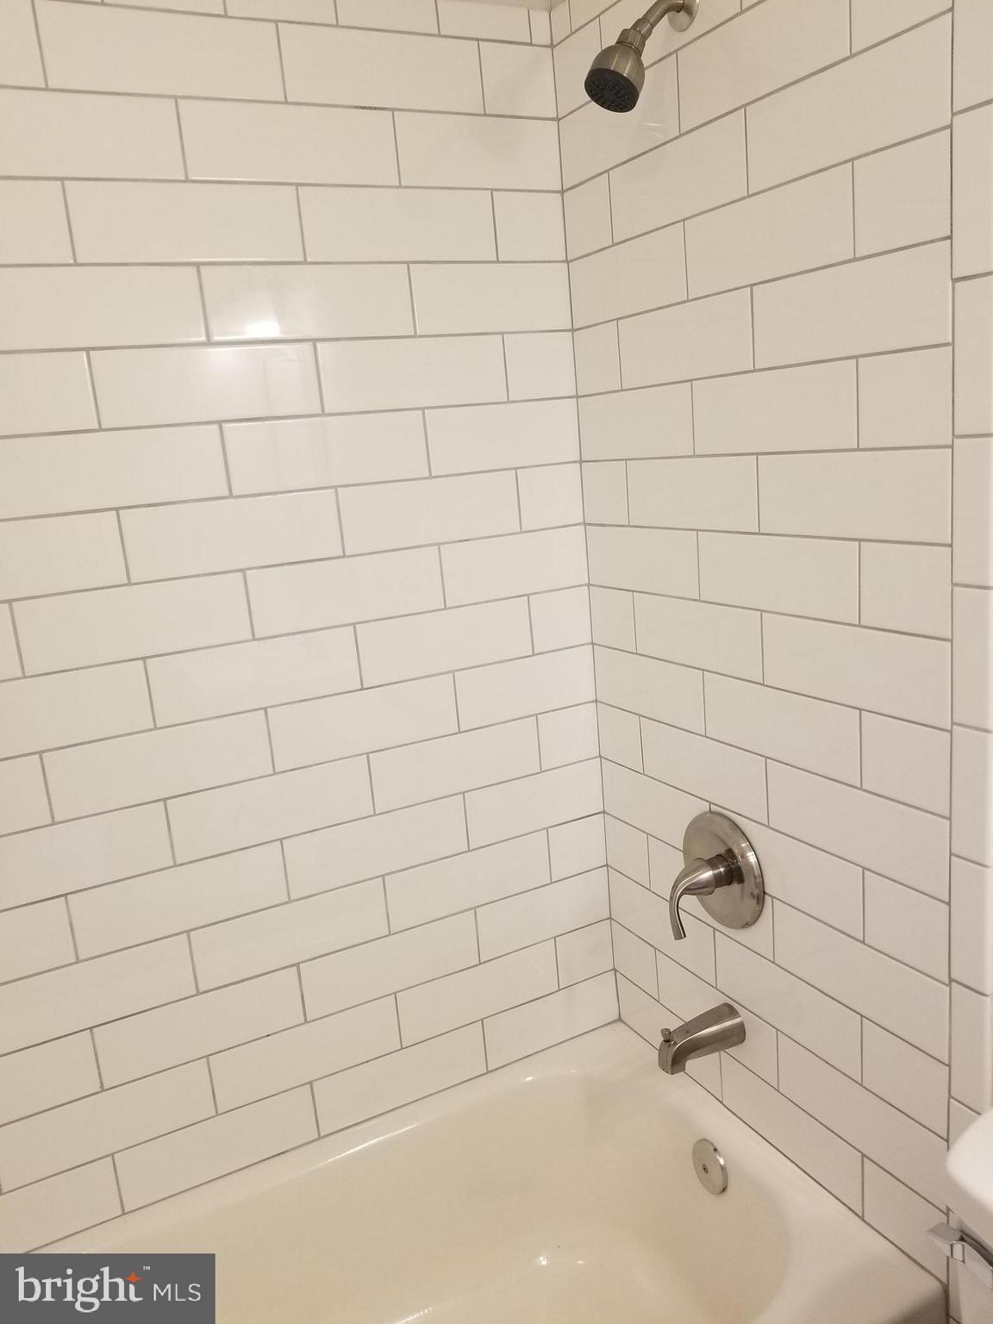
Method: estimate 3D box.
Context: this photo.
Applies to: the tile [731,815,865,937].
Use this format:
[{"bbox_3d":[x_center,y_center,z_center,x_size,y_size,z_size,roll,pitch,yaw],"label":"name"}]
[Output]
[{"bbox_3d":[0.403,0.287,1.401,0.009,0.101,0.305,-11,13,-26],"label":"tile"}]

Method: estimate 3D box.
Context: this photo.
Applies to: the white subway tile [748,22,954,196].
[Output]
[{"bbox_3d":[0.379,-0.603,1.096,0.010,0.102,0.286,-12,14,-26],"label":"white subway tile"}]

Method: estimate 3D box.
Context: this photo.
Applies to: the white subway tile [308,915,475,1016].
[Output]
[{"bbox_3d":[-0.171,0.501,1.653,0.304,0.102,0.009,-11,13,-25],"label":"white subway tile"}]

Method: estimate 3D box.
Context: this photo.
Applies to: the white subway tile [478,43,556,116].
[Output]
[{"bbox_3d":[0.033,-0.880,1.509,0.123,0.101,0.009,-11,14,-26],"label":"white subway tile"}]

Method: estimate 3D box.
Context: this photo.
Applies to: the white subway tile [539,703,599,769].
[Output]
[{"bbox_3d":[0.128,0.129,1.739,0.124,0.101,0.009,-11,13,-25],"label":"white subway tile"}]

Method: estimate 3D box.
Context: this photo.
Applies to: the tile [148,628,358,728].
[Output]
[{"bbox_3d":[-0.357,0.018,1.470,0.305,0.101,0.009,-11,13,-25],"label":"tile"}]

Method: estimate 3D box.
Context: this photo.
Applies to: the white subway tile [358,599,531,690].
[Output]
[{"bbox_3d":[-0.083,-0.034,1.603,0.307,0.101,0.009,-11,14,-25],"label":"white subway tile"}]

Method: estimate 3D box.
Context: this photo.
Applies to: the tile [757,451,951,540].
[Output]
[{"bbox_3d":[0.419,-0.199,1.184,0.009,0.102,0.289,-11,13,-26],"label":"tile"}]

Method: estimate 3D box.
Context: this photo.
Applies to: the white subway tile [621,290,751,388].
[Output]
[{"bbox_3d":[0.259,-0.443,1.383,0.009,0.101,0.298,-11,14,-26],"label":"white subway tile"}]

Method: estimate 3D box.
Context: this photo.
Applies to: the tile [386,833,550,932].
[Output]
[{"bbox_3d":[-0.047,0.373,1.695,0.304,0.102,0.009,-11,13,-25],"label":"tile"}]

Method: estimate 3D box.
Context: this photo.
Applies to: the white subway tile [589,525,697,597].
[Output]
[{"bbox_3d":[0.229,-0.162,1.574,0.010,0.101,0.295,-11,14,-26],"label":"white subway tile"}]

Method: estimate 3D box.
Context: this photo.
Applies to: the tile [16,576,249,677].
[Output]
[{"bbox_3d":[-0.498,-0.057,1.385,0.305,0.101,0.010,-11,14,-26],"label":"tile"}]

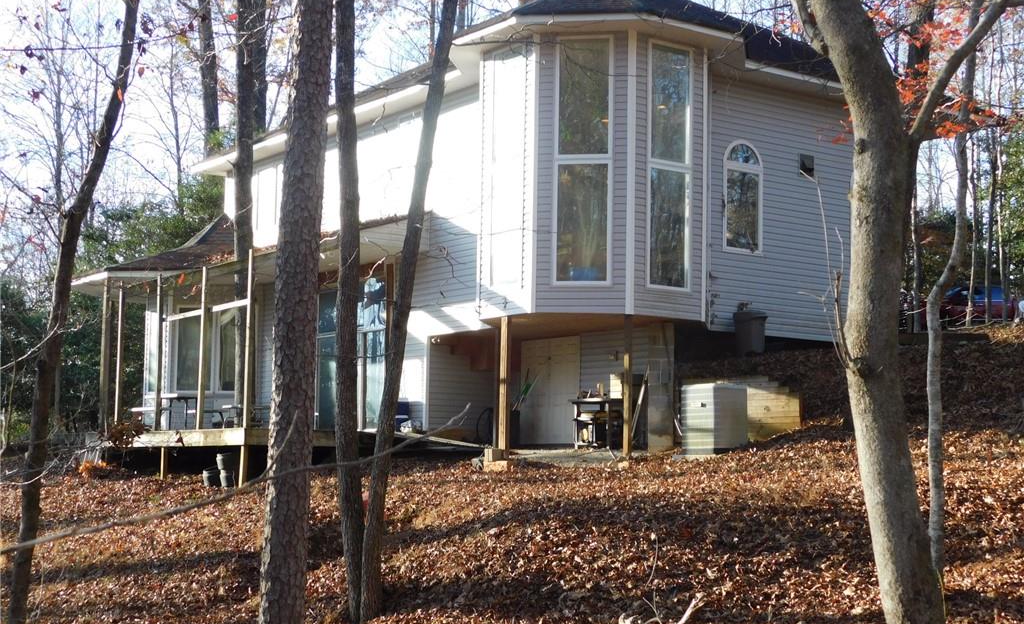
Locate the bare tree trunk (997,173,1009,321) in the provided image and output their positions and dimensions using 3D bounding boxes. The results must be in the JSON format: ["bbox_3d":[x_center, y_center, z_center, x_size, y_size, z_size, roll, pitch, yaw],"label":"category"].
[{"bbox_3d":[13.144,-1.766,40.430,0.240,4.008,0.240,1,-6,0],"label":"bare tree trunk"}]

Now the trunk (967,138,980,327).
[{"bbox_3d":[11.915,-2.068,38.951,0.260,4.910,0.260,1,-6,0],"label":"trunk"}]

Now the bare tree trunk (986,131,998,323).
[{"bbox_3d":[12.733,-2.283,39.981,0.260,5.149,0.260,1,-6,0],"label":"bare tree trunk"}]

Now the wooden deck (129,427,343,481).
[{"bbox_3d":[-6.681,3.386,35.373,2.401,1.147,7.010,5,-7,-35],"label":"wooden deck"}]

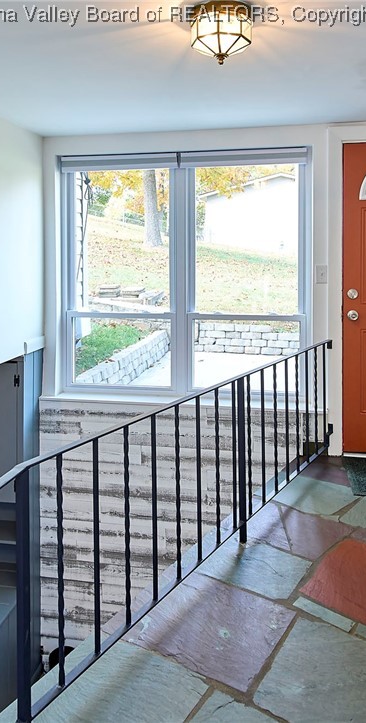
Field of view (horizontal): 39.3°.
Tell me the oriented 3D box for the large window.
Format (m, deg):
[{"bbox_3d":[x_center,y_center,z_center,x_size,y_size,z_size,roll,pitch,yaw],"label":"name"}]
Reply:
[{"bbox_3d":[-0.024,-0.645,3.757,1.830,1.740,0.110,1,3,12],"label":"large window"}]

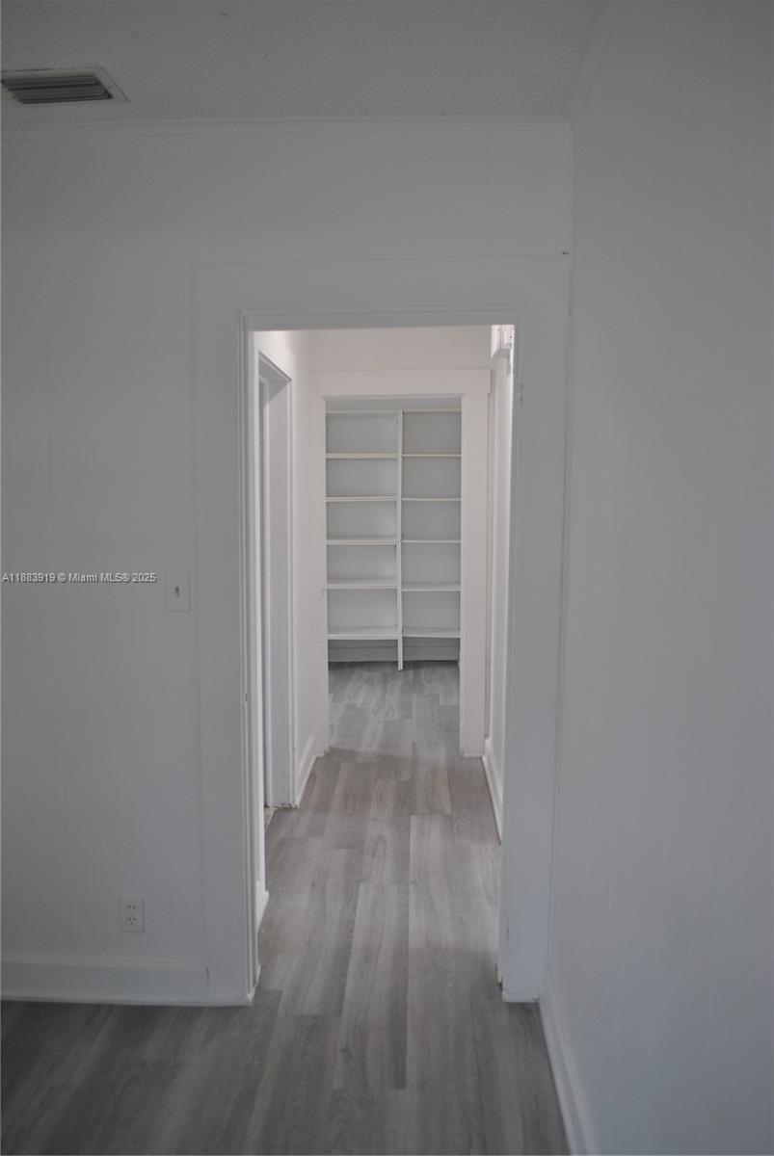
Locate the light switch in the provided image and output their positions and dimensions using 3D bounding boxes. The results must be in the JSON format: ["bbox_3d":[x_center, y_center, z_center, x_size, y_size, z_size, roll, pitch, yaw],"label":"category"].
[{"bbox_3d":[-0.592,0.036,2.453,0.070,0.115,0.018,0,6,2],"label":"light switch"}]

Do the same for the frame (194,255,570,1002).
[{"bbox_3d":[-0.021,0.192,2.529,1.010,2.135,0.160,0,6,2],"label":"frame"}]

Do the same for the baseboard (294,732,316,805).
[{"bbox_3d":[-0.419,0.982,4.522,0.020,0.135,0.790,0,6,2],"label":"baseboard"}]

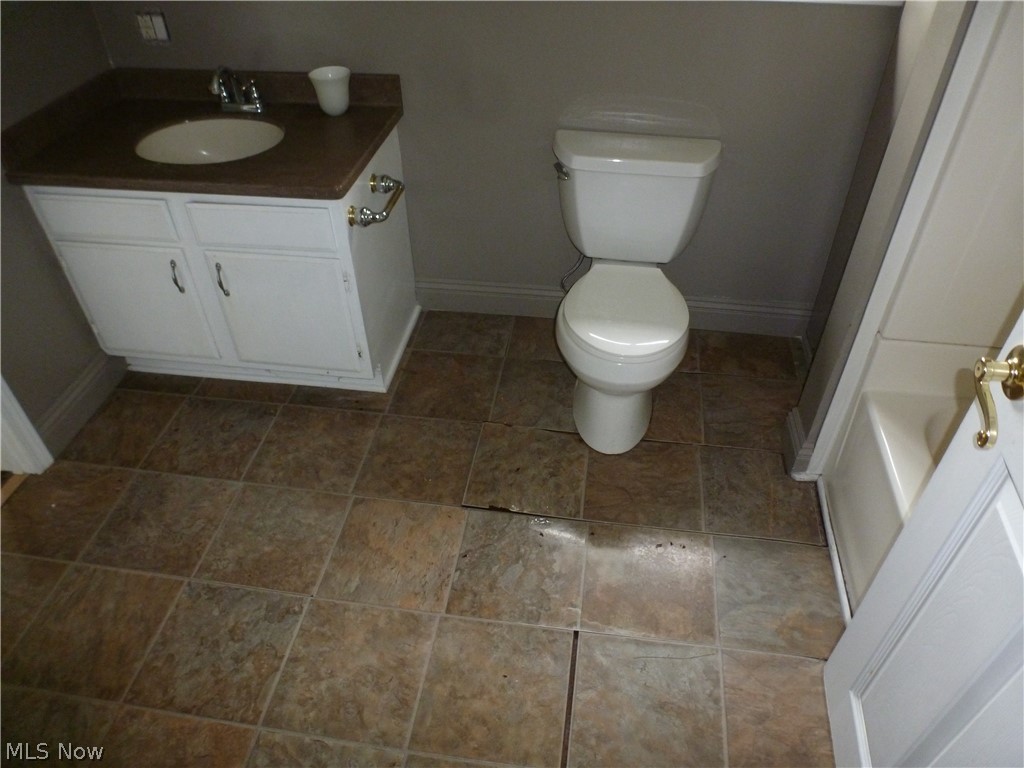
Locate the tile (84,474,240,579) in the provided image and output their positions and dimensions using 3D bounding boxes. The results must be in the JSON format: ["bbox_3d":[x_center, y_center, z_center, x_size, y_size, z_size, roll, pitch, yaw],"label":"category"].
[{"bbox_3d":[-0.936,0.370,1.908,0.318,0.012,0.312,5,42,7],"label":"tile"}]

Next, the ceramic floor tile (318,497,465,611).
[{"bbox_3d":[-0.299,0.434,1.827,0.318,0.012,0.312,5,42,7],"label":"ceramic floor tile"}]

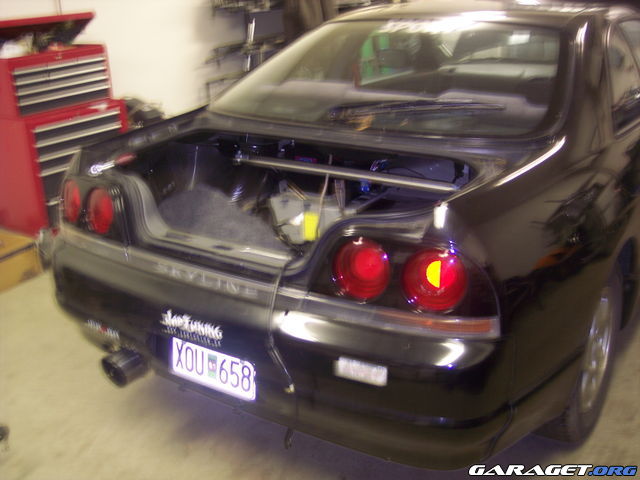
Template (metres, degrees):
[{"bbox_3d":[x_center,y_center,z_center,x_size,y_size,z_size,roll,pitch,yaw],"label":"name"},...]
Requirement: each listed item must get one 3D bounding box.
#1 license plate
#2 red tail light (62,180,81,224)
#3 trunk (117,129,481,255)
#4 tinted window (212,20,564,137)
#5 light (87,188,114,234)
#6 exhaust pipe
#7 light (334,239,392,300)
[{"bbox_3d":[-0.302,0.359,2.022,0.300,0.110,0.012,12,20,31],"label":"license plate"},{"bbox_3d":[-0.783,-0.128,2.303,0.050,0.150,0.150,-13,24,-39],"label":"red tail light"},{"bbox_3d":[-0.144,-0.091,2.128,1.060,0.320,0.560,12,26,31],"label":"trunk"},{"bbox_3d":[0.267,-0.602,2.622,1.300,0.100,0.780,11,48,31],"label":"tinted window"},{"bbox_3d":[-0.652,-0.086,2.185,0.150,0.150,0.050,17,23,40],"label":"light"},{"bbox_3d":[-0.631,0.404,2.392,0.105,0.105,0.160,12,26,31],"label":"exhaust pipe"},{"bbox_3d":[0.107,0.068,1.713,0.150,0.150,0.050,7,18,23],"label":"light"}]

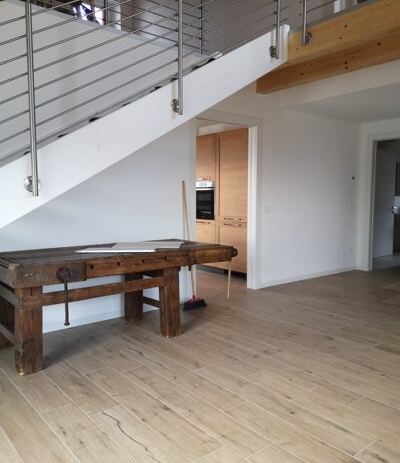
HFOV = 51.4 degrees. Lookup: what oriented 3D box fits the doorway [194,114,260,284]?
[{"bbox_3d":[0.311,-0.299,5.061,1.142,2.165,0.150,-4,7,-38],"label":"doorway"}]

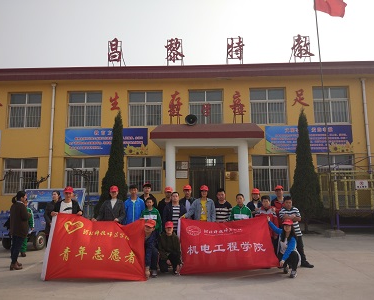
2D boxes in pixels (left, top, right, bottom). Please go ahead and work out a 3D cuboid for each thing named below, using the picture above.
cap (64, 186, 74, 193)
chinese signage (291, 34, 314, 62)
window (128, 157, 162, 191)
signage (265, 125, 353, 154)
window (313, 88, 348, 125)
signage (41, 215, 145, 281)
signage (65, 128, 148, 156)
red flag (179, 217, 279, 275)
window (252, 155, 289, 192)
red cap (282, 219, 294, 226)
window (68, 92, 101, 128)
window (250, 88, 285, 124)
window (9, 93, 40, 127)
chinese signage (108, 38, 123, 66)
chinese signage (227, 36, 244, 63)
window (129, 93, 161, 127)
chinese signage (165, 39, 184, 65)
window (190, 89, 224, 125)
[{"bbox_3d":[-2.297,0.771,6.270,0.185,0.125,0.250,1,-7,-13],"label":"cap"},{"bbox_3d":[6.101,-5.317,16.985,1.191,1.543,0.250,-1,-7,2],"label":"chinese signage"},{"bbox_3d":[-2.062,1.243,15.986,1.700,1.774,0.150,-1,-7,2],"label":"window"},{"bbox_3d":[5.926,-0.516,15.694,4.139,1.321,0.080,-1,-7,2],"label":"signage"},{"bbox_3d":[7.363,-2.263,16.400,1.778,1.859,0.150,-1,-7,2],"label":"window"},{"bbox_3d":[-1.735,1.820,6.053,1.920,1.190,0.250,-1,-7,1],"label":"signage"},{"bbox_3d":[-4.006,-0.403,16.108,4.183,1.345,0.080,-1,-7,2],"label":"signage"},{"bbox_3d":[0.836,1.850,6.340,1.975,1.042,0.200,0,-7,-7],"label":"red flag"},{"bbox_3d":[4.186,1.187,16.093,1.778,1.859,0.150,-1,-7,2],"label":"window"},{"bbox_3d":[1.923,1.381,6.179,0.200,0.140,0.260,-3,-7,17],"label":"red cap"},{"bbox_3d":[-5.322,-2.118,16.887,1.778,1.859,0.150,-1,-7,2],"label":"window"},{"bbox_3d":[4.063,-2.178,16.117,1.741,1.824,0.150,-1,-7,2],"label":"window"},{"bbox_3d":[-8.306,-2.035,16.633,1.704,1.825,0.150,-1,-7,2],"label":"window"},{"bbox_3d":[-3.831,-5.246,17.372,0.797,1.622,0.250,-1,-7,2],"label":"chinese signage"},{"bbox_3d":[2.516,-5.184,16.611,0.847,1.329,0.120,-1,-7,2],"label":"chinese signage"},{"bbox_3d":[-2.148,-2.145,16.764,1.778,1.859,0.150,-1,-7,2],"label":"window"},{"bbox_3d":[-0.637,-5.233,17.243,1.042,1.519,0.250,-1,-7,2],"label":"chinese signage"},{"bbox_3d":[1.009,-2.195,16.644,1.778,1.859,0.150,-1,-7,2],"label":"window"}]

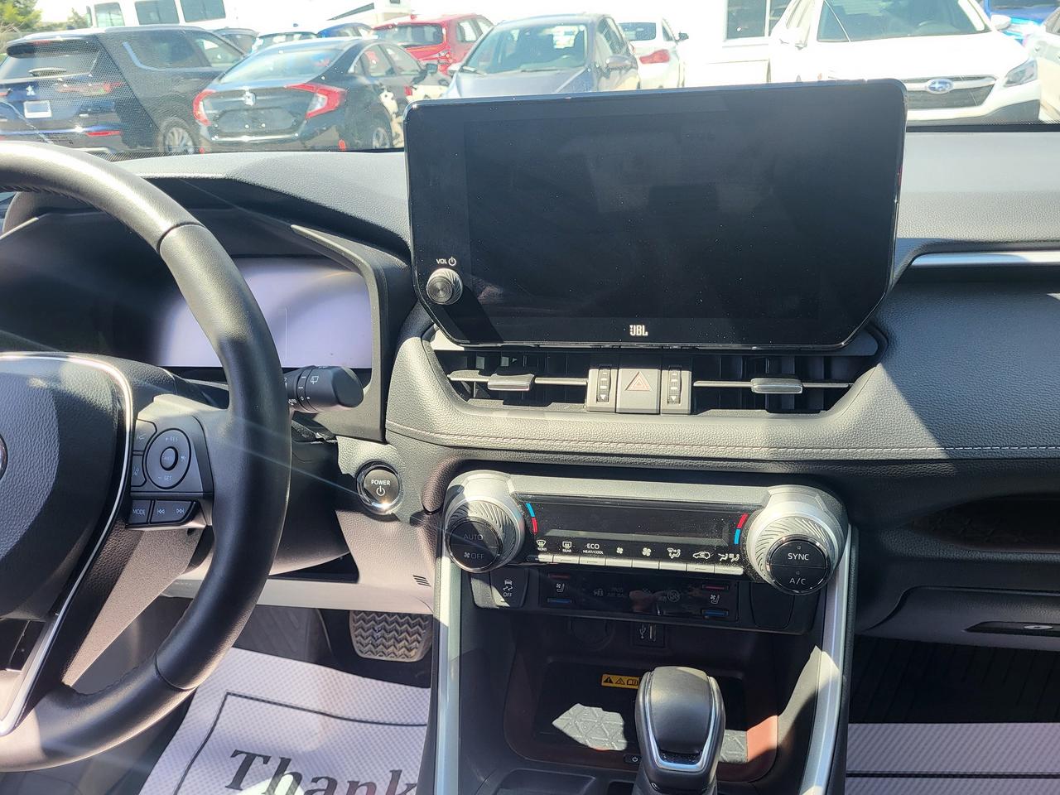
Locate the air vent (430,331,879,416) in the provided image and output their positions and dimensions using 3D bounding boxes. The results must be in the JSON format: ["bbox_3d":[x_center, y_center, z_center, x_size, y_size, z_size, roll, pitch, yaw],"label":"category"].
[{"bbox_3d":[0.078,-0.019,0.569,0.308,0.058,0.040,2,17,13],"label":"air vent"}]

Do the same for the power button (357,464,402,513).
[{"bbox_3d":[-0.117,0.070,0.618,0.033,0.033,0.017,2,8,13],"label":"power button"}]

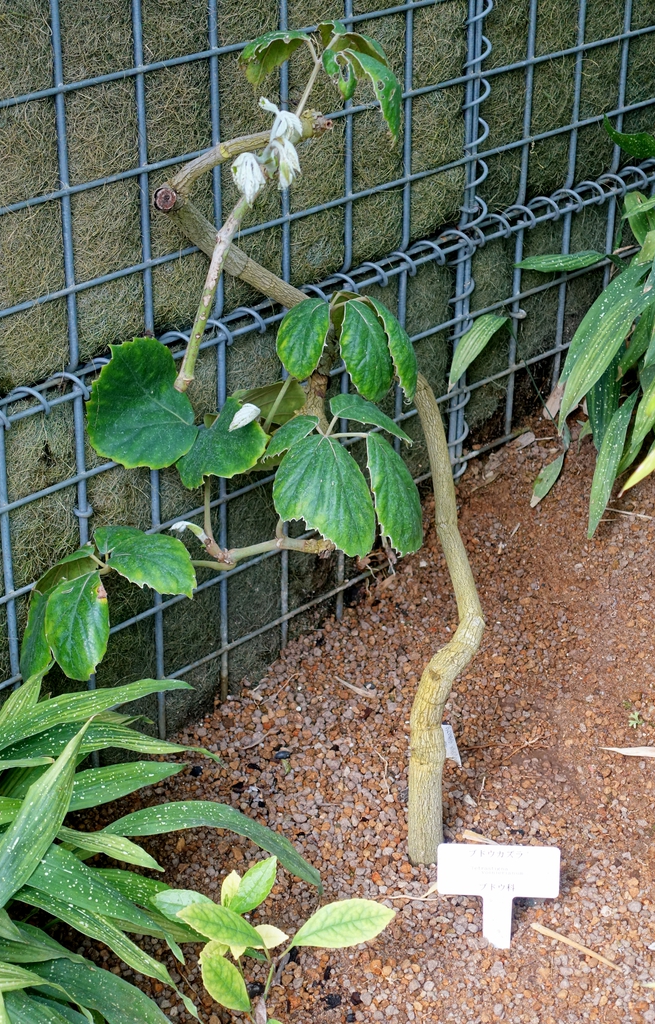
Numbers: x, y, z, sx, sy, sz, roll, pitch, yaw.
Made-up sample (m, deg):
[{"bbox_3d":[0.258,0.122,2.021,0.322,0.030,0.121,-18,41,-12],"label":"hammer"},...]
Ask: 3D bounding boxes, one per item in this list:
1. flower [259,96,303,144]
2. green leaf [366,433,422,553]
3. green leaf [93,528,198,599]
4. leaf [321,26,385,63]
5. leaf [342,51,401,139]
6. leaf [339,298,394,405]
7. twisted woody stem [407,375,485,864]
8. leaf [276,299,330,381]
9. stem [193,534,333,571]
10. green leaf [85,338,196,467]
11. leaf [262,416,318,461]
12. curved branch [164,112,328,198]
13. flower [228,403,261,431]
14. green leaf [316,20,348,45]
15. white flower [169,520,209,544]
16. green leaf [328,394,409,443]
[{"bbox_3d":[-0.042,-0.351,1.660,0.038,0.042,0.030,0,28,0],"label":"flower"},{"bbox_3d":[0.064,-0.017,1.770,0.050,0.112,0.035,-16,14,-16],"label":"green leaf"},{"bbox_3d":[-0.178,0.049,1.800,0.097,0.066,0.035,6,-12,2],"label":"green leaf"},{"bbox_3d":[0.022,-0.397,1.570,0.055,0.030,0.042,-8,28,-15],"label":"leaf"},{"bbox_3d":[0.036,-0.344,1.520,0.034,0.074,0.034,-23,-3,-34],"label":"leaf"},{"bbox_3d":[0.033,-0.138,1.590,0.042,0.086,0.030,-16,0,-9],"label":"leaf"},{"bbox_3d":[0.114,0.122,1.883,0.080,0.520,0.100,0,28,0],"label":"twisted woody stem"},{"bbox_3d":[-0.022,-0.161,1.730,0.046,0.076,0.030,15,12,14],"label":"leaf"},{"bbox_3d":[-0.065,0.041,1.850,0.138,0.036,0.035,0,28,0],"label":"stem"},{"bbox_3d":[-0.158,-0.090,1.550,0.108,0.095,0.028,37,0,25],"label":"green leaf"},{"bbox_3d":[-0.031,-0.062,1.570,0.066,0.022,0.042,-31,18,21],"label":"leaf"},{"bbox_3d":[-0.071,-0.301,1.558,0.142,0.058,0.035,-5,28,-11],"label":"curved branch"},{"bbox_3d":[-0.078,-0.089,1.730,0.029,0.025,0.020,0,28,0],"label":"flower"},{"bbox_3d":[0.004,-0.430,1.660,0.032,0.024,0.035,0,28,0],"label":"green leaf"},{"bbox_3d":[-0.135,0.020,1.810,0.036,0.021,0.018,0,28,0],"label":"white flower"},{"bbox_3d":[0.037,-0.082,1.610,0.086,0.026,0.052,21,18,-25],"label":"green leaf"}]

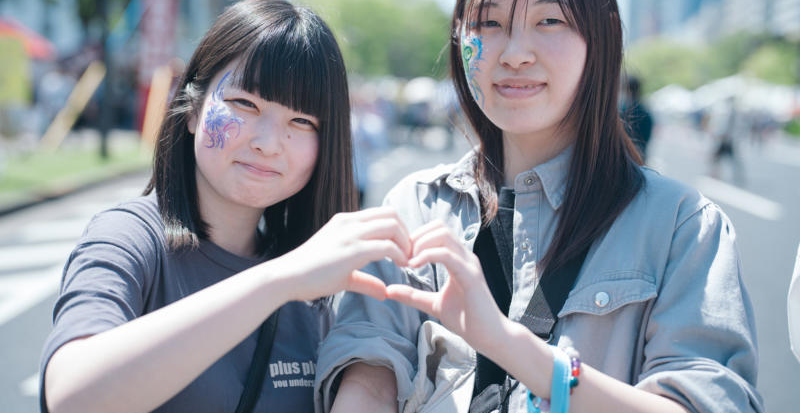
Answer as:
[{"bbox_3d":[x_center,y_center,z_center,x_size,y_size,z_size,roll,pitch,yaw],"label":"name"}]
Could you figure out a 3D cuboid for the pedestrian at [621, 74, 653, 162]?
[{"bbox_3d":[2.528,-0.595,12.087,0.380,1.660,0.480,-2,7,-30],"label":"pedestrian"}]

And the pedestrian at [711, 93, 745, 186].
[{"bbox_3d":[5.663,-1.157,19.282,0.580,1.550,0.500,4,6,21],"label":"pedestrian"}]

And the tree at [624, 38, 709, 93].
[{"bbox_3d":[19.469,-9.494,82.300,6.600,5.700,6.000,1,6,0],"label":"tree"}]

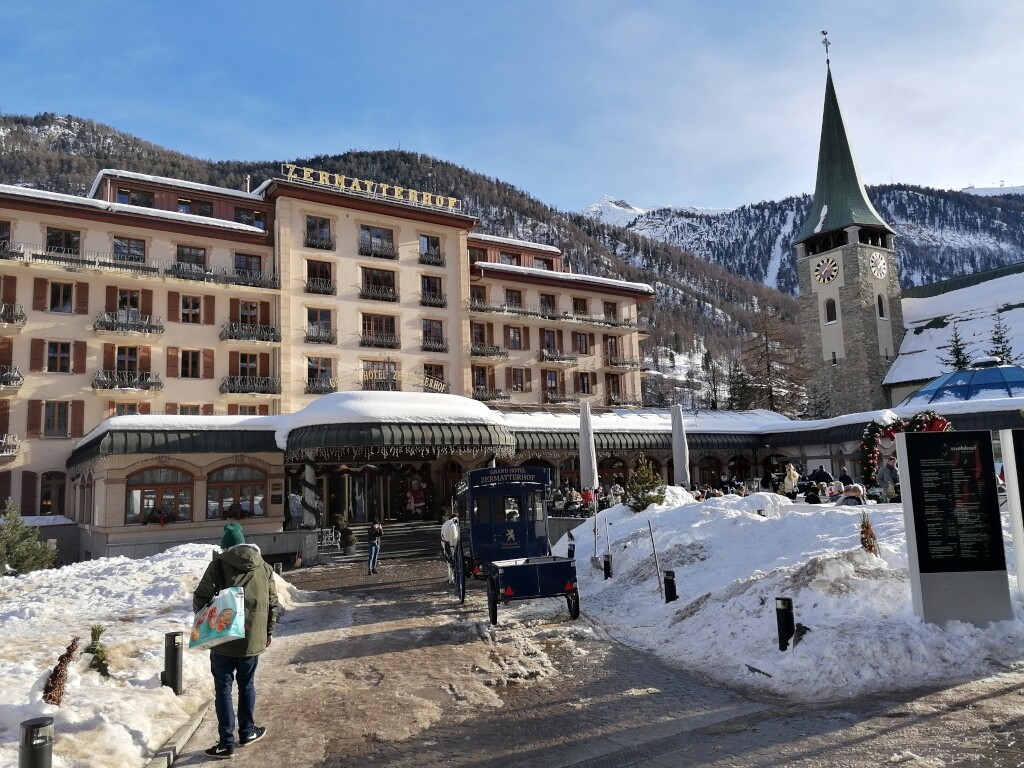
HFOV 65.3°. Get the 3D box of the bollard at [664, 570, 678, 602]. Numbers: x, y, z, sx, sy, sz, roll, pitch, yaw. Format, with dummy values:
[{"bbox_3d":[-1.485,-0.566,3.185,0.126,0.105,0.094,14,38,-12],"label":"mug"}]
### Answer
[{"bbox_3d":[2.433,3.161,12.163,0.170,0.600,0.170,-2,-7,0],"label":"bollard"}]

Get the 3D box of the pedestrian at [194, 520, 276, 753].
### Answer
[{"bbox_3d":[-2.233,2.031,6.461,0.680,1.780,0.520,-1,-7,-13],"label":"pedestrian"}]

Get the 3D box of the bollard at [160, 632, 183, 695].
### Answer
[{"bbox_3d":[-3.544,2.961,8.358,0.170,0.680,0.170,-2,-7,0],"label":"bollard"}]

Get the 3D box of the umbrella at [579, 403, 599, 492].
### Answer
[{"bbox_3d":[3.250,2.812,33.038,0.750,4.200,0.750,-2,-7,0],"label":"umbrella"}]

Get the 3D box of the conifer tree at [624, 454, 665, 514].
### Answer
[{"bbox_3d":[4.686,3.583,27.869,1.450,2.100,1.450,-2,-7,0],"label":"conifer tree"}]

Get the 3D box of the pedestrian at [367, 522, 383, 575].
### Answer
[{"bbox_3d":[-4.371,5.156,25.304,0.500,1.660,0.420,4,-10,-41],"label":"pedestrian"}]

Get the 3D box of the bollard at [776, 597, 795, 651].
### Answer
[{"bbox_3d":[2.889,2.563,8.360,0.170,0.640,0.170,-2,-7,0],"label":"bollard"}]

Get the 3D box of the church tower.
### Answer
[{"bbox_3d":[32.035,-11.278,76.435,6.900,40.980,6.900,3,-9,-34],"label":"church tower"}]

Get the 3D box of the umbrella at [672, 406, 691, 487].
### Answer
[{"bbox_3d":[7.700,3.048,35.638,0.750,4.200,0.750,-2,-7,0],"label":"umbrella"}]

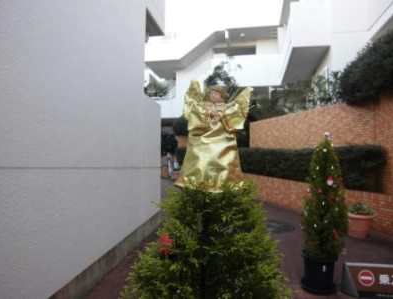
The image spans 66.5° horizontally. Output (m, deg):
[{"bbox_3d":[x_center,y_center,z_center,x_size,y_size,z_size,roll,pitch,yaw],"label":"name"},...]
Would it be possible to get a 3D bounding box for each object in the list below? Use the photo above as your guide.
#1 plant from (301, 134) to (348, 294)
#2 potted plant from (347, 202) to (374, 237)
[{"bbox_3d":[1.555,0.729,3.642,0.531,1.831,0.531,0,-4,0],"label":"plant"},{"bbox_3d":[3.499,1.474,6.304,0.550,0.691,0.550,0,-4,0],"label":"potted plant"}]

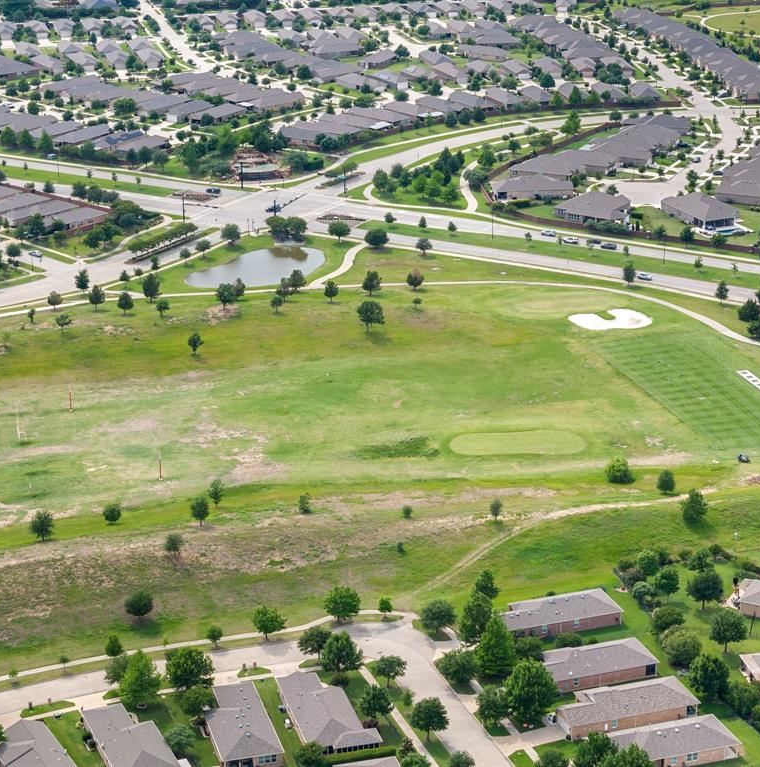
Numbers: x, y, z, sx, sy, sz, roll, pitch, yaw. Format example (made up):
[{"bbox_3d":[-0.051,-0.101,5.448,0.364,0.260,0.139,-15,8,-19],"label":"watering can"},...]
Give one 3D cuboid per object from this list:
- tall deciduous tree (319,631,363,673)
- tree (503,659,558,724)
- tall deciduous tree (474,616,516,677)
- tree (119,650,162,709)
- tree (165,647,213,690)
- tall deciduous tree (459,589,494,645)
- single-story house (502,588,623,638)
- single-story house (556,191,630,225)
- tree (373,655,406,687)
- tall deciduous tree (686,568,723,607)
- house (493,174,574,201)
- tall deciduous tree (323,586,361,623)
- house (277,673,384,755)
[{"bbox_3d":[-6.720,46.710,356.590,7.490,7.910,7.490,0,20,0],"label":"tall deciduous tree"},{"bbox_3d":[24.650,50.910,338.830,8.910,12.110,8.910,0,20,0],"label":"tree"},{"bbox_3d":[22.370,50.030,398.780,8.200,12.200,8.200,0,20,0],"label":"tall deciduous tree"},{"bbox_3d":[-40.050,49.550,346.400,7.110,10.020,7.110,0,20,0],"label":"tree"},{"bbox_3d":[-36.430,54.250,392.270,8.900,8.600,8.900,0,20,0],"label":"tree"},{"bbox_3d":[18.870,46.240,411.510,7.300,10.800,7.300,0,20,0],"label":"tall deciduous tree"},{"bbox_3d":[35.480,46.150,420.090,25.710,5.200,11.380,-7,21,-19],"label":"single-story house"},{"bbox_3d":[75.810,-61.780,721.580,20.830,6.300,25.410,12,23,29],"label":"single-story house"},{"bbox_3d":[1.910,54.800,394.180,6.200,6.300,6.200,0,20,0],"label":"tree"},{"bbox_3d":[67.060,42.280,425.600,7.400,8.800,7.400,0,20,0],"label":"tall deciduous tree"},{"bbox_3d":[47.770,-62.560,653.100,24.900,5.500,13.000,-2,20,-5],"label":"house"},{"bbox_3d":[-8.150,44.820,420.570,7.400,7.400,7.400,0,20,0],"label":"tall deciduous tree"},{"bbox_3d":[-9.770,60.020,380.990,12.910,5.300,29.370,-5,20,-15],"label":"house"}]

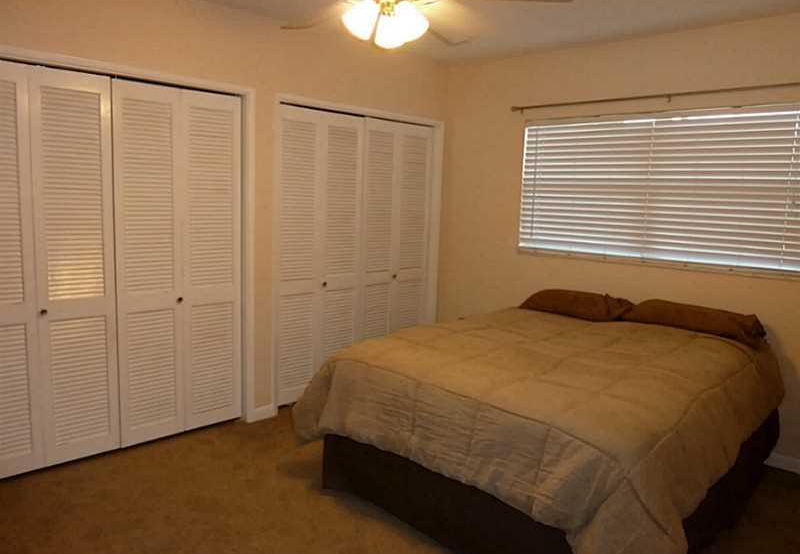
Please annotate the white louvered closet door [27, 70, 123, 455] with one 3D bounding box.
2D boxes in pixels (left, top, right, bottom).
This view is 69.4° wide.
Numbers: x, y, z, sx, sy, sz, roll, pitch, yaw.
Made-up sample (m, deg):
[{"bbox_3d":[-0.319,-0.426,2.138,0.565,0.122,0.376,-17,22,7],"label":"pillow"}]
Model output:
[{"bbox_3d":[-1.682,-0.025,3.016,0.369,2.015,0.036,-5,10,-43],"label":"white louvered closet door"}]

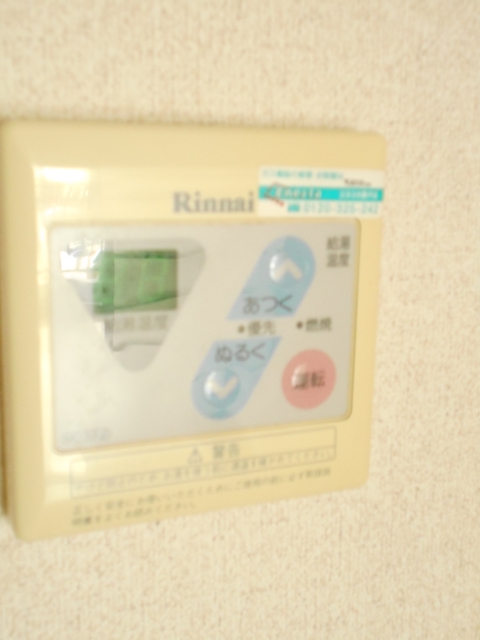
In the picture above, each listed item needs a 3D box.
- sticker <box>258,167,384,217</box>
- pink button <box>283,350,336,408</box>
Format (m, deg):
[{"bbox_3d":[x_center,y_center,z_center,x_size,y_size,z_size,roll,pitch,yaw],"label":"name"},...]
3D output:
[{"bbox_3d":[0.026,-0.040,0.258,0.044,0.015,0.001,-4,13,-22],"label":"sticker"},{"bbox_3d":[0.023,0.020,0.269,0.020,0.020,0.003,-4,13,-22],"label":"pink button"}]

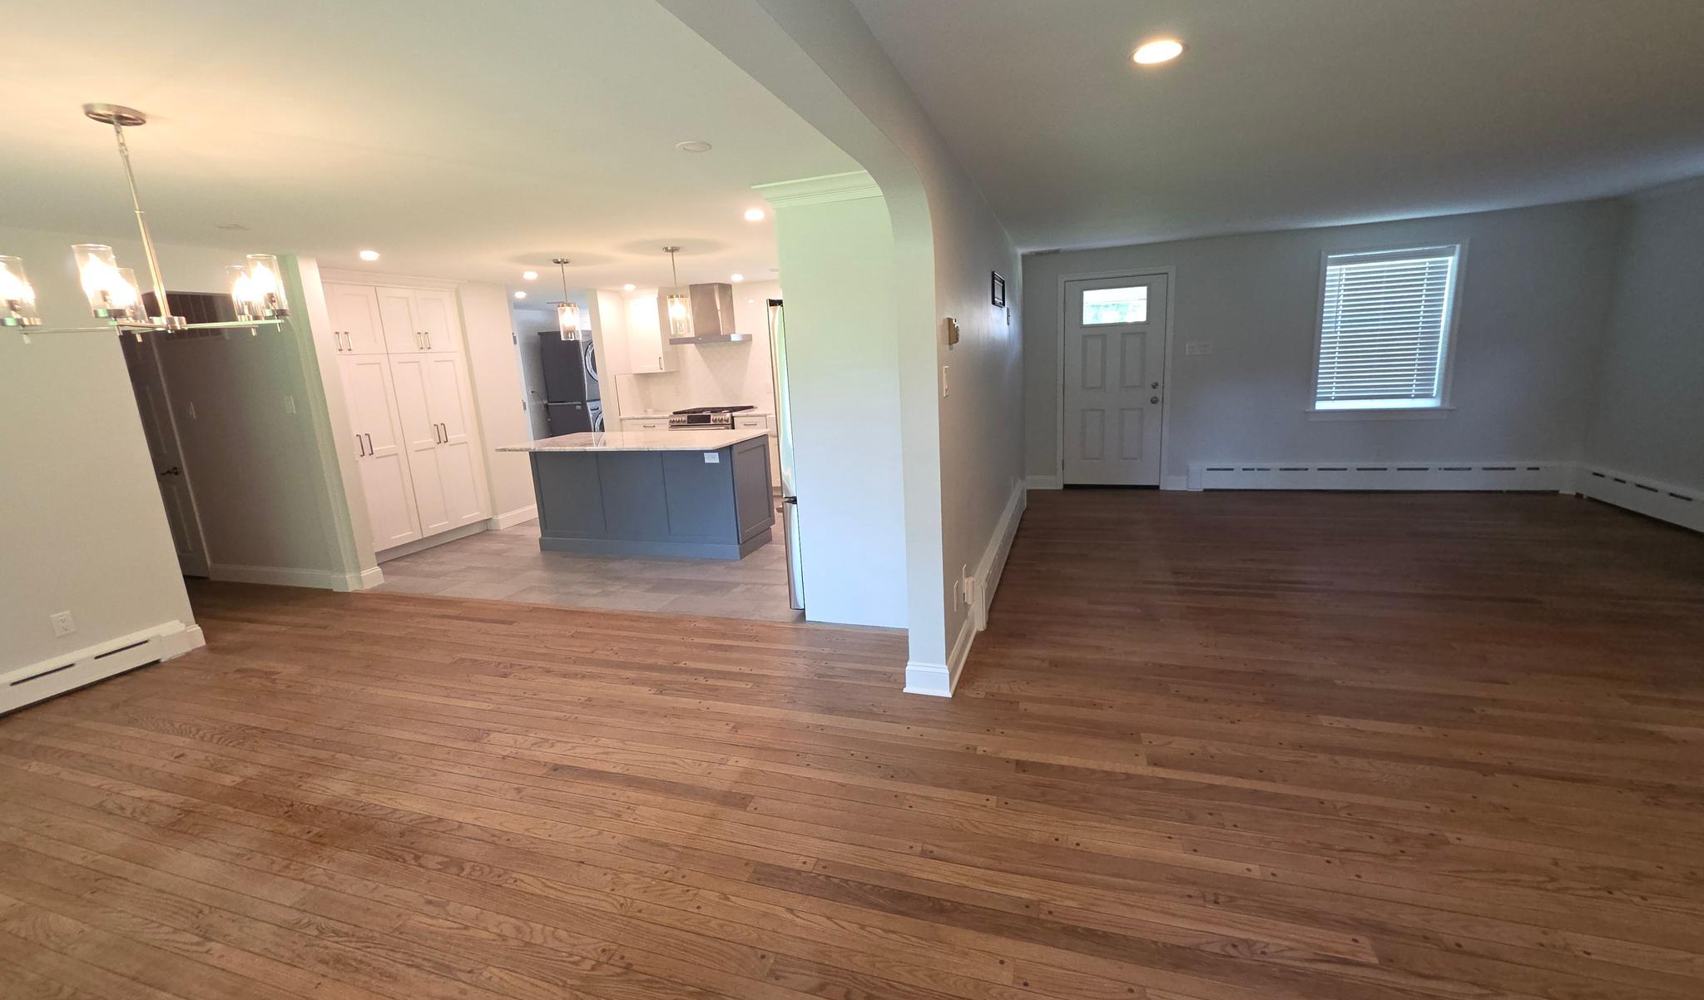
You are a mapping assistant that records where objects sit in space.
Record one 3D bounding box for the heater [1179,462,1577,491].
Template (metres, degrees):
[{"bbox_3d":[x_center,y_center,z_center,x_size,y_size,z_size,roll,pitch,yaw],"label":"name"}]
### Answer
[{"bbox_3d":[4.729,-0.201,5.922,2.880,0.270,0.070,1,13,20],"label":"heater"}]

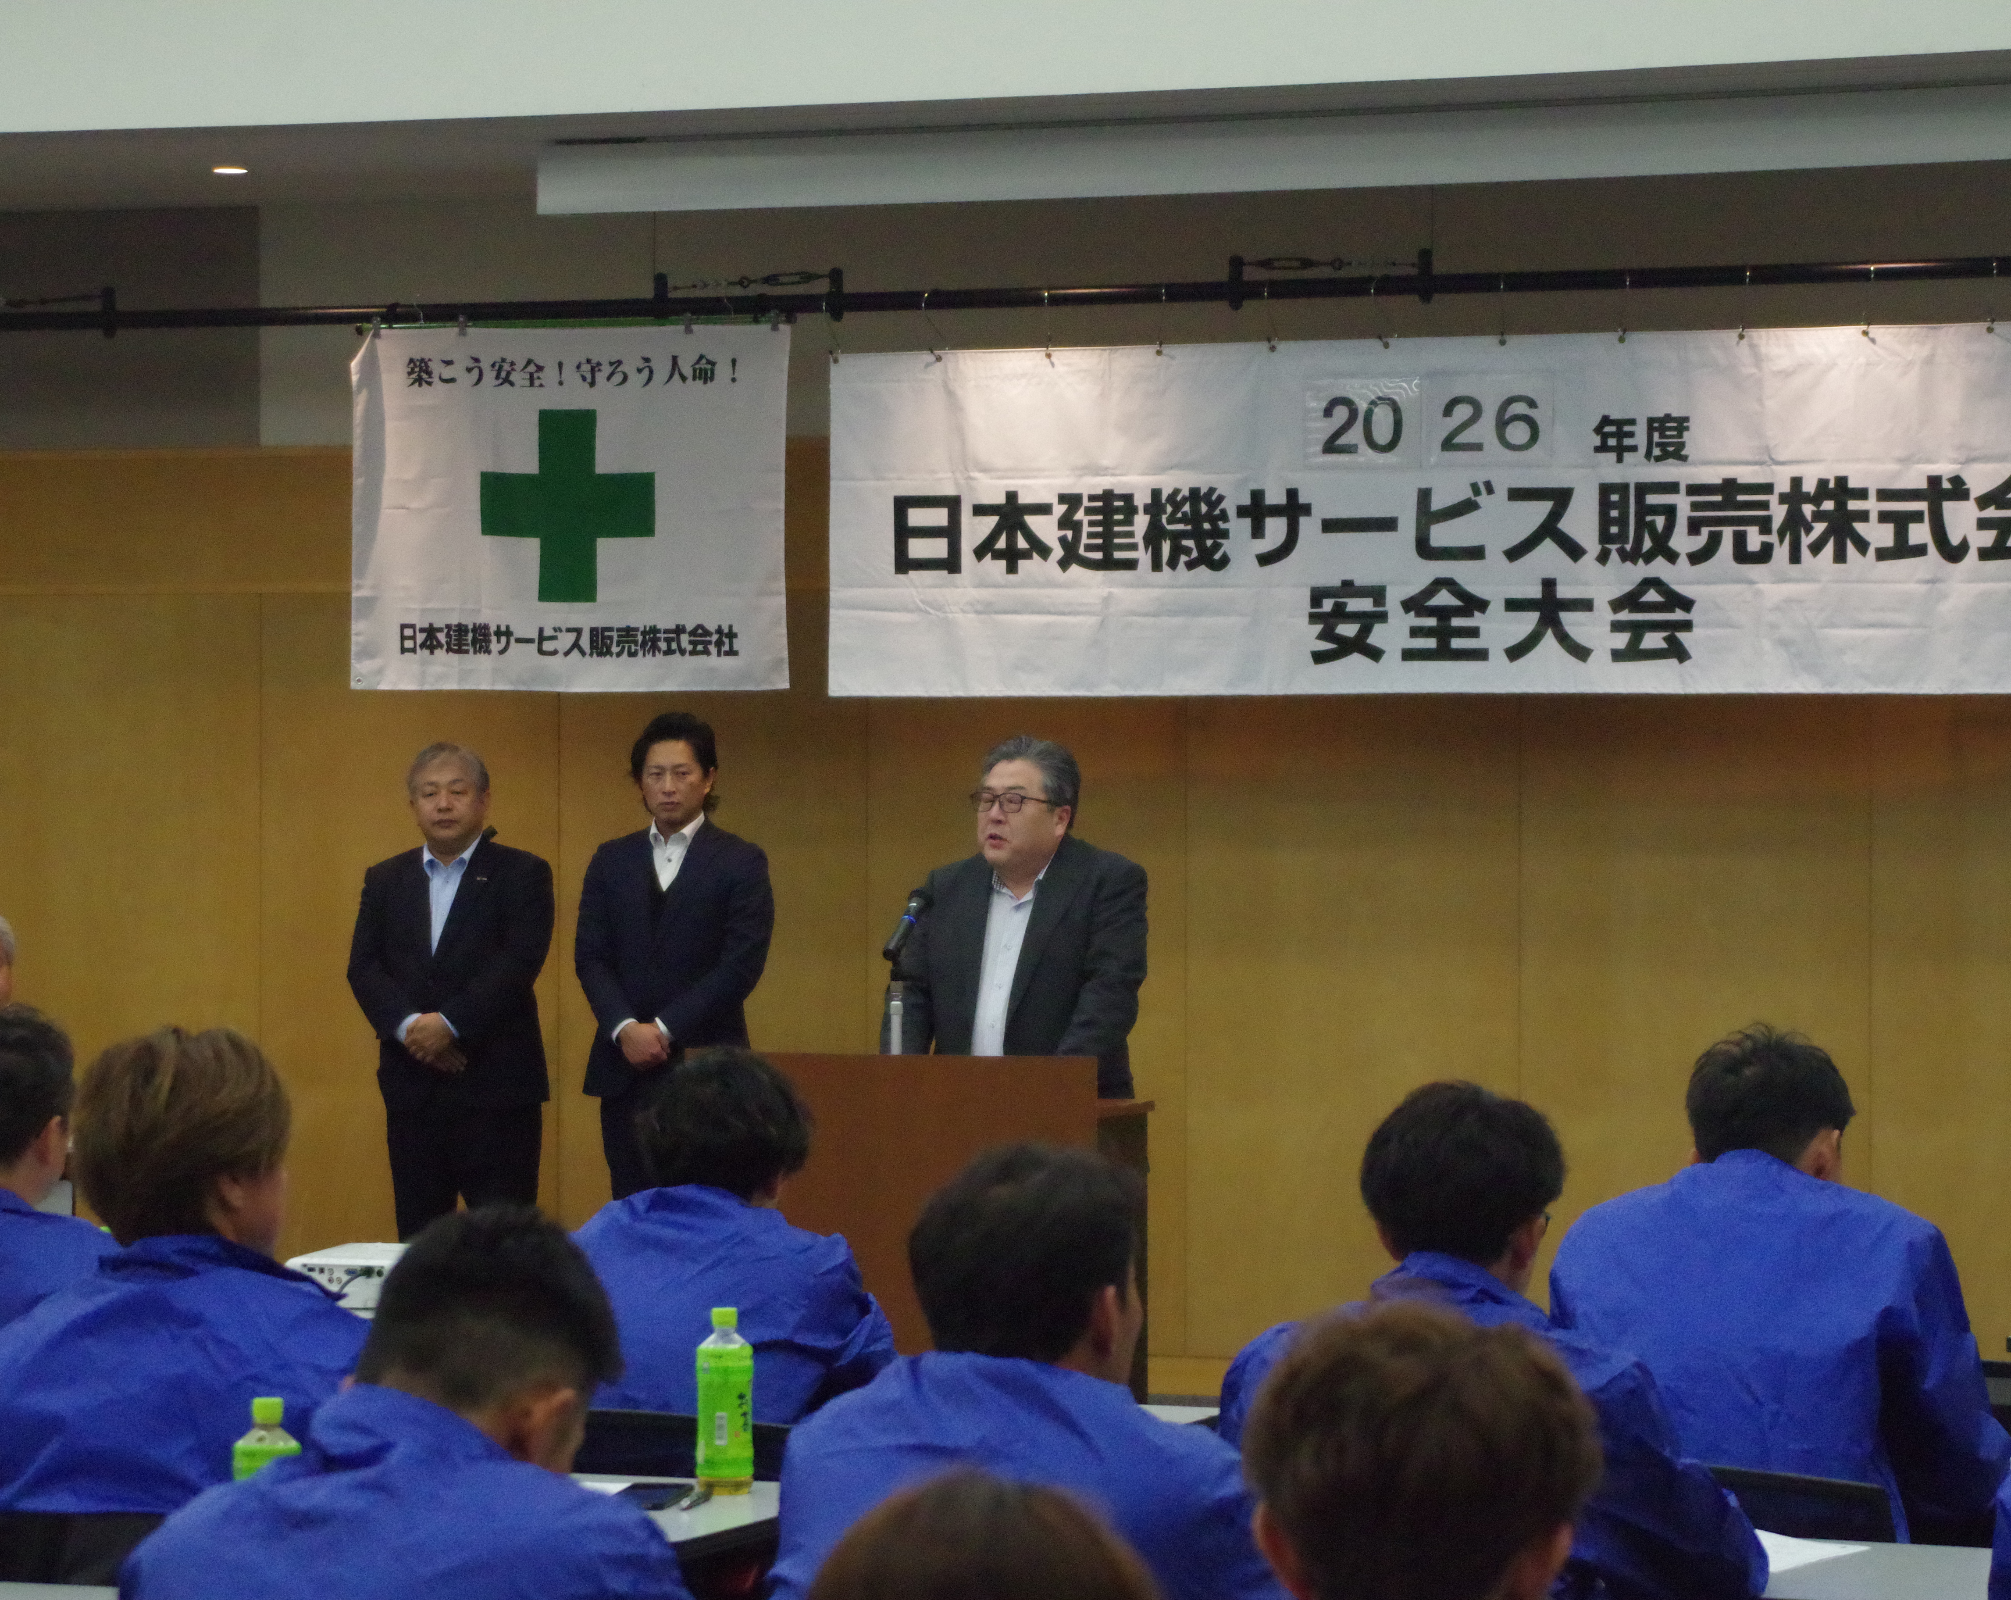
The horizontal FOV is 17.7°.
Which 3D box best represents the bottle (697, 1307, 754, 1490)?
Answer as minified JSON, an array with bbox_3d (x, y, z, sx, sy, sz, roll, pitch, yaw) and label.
[{"bbox_3d":[-0.347,0.745,8.000,0.070,0.222,0.070,0,0,0],"label":"bottle"}]

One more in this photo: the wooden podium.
[{"bbox_3d":[-0.157,1.039,13.371,0.920,1.035,0.420,0,0,23],"label":"wooden podium"}]

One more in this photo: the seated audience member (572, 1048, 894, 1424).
[{"bbox_3d":[-0.296,0.960,8.784,0.500,1.250,0.750,0,0,23],"label":"seated audience member"}]

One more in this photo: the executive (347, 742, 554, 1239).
[{"bbox_3d":[-1.348,0.705,15.700,0.505,1.672,0.330,0,0,16],"label":"executive"}]

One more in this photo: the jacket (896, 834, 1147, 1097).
[{"bbox_3d":[0.034,0.445,13.650,0.540,0.740,0.420,0,0,18],"label":"jacket"}]

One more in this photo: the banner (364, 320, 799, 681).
[{"bbox_3d":[-1.145,-0.754,16.755,1.257,0.939,0.040,0,0,23],"label":"banner"}]

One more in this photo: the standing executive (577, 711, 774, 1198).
[{"bbox_3d":[-0.791,0.670,15.500,0.475,1.746,0.330,0,0,16],"label":"standing executive"}]

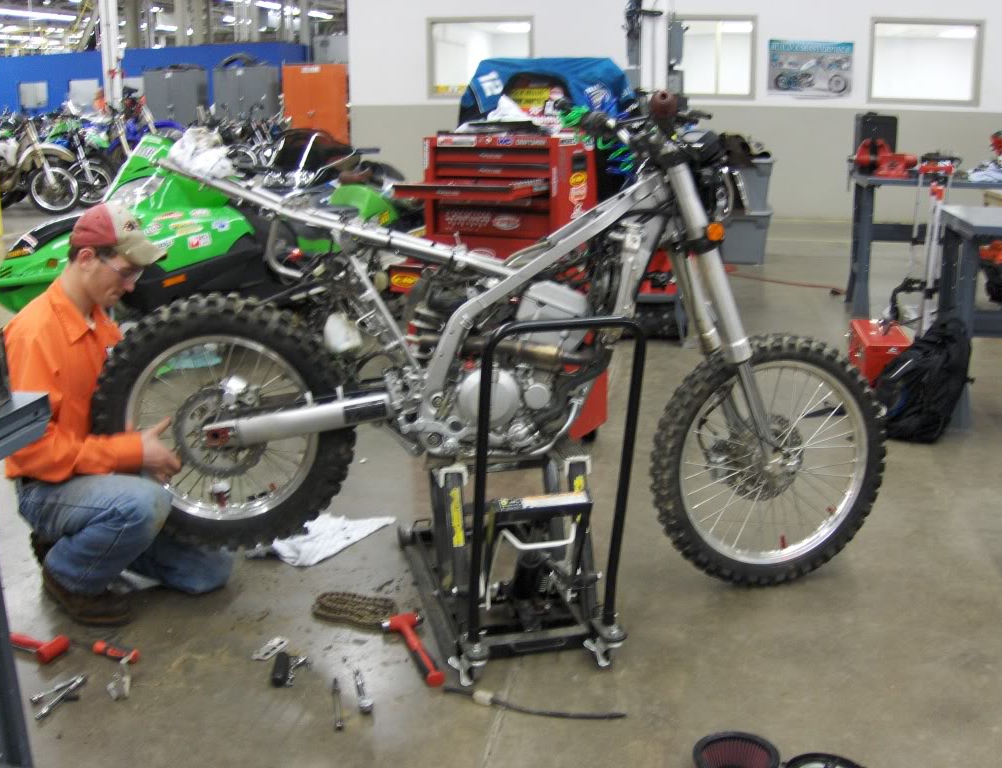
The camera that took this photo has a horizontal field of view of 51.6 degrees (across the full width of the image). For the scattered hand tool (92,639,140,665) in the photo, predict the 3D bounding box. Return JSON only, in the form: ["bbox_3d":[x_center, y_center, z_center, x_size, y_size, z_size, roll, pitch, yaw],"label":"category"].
[{"bbox_3d":[-0.918,0.637,2.465,0.124,0.034,0.036,6,16,20],"label":"scattered hand tool"}]

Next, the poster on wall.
[{"bbox_3d":[3.268,-3.315,10.914,0.930,0.620,0.015,0,15,0],"label":"poster on wall"}]

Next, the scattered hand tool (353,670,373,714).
[{"bbox_3d":[-0.311,0.682,2.303,0.034,0.030,0.157,-4,16,-15],"label":"scattered hand tool"}]

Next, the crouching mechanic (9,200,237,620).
[{"bbox_3d":[-0.960,0.069,2.659,0.600,1.070,0.500,3,15,12],"label":"crouching mechanic"}]

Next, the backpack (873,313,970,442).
[{"bbox_3d":[1.710,-0.042,4.213,0.260,0.470,0.310,9,15,-19],"label":"backpack"}]

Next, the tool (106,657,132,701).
[{"bbox_3d":[-0.878,0.680,2.393,0.075,0.028,0.150,-4,16,-14],"label":"tool"}]

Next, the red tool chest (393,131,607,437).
[{"bbox_3d":[-0.007,-0.309,3.820,0.620,1.200,0.540,8,17,29],"label":"red tool chest"}]

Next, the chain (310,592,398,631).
[{"bbox_3d":[-0.388,0.587,2.715,0.220,0.040,0.150,4,15,14],"label":"chain"}]

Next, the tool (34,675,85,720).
[{"bbox_3d":[-0.985,0.690,2.298,0.074,0.018,0.166,5,16,19],"label":"tool"}]

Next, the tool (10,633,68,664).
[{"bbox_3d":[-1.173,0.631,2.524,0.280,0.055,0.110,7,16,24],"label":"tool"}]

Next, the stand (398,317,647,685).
[{"bbox_3d":[0.005,0.184,2.637,0.420,0.820,0.800,-4,15,-14],"label":"stand"}]

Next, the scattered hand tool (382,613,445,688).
[{"bbox_3d":[-0.203,0.628,2.482,0.106,0.042,0.328,-5,16,-19],"label":"scattered hand tool"}]

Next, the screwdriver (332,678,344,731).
[{"bbox_3d":[-0.358,0.699,2.268,0.018,0.016,0.200,-3,15,-11],"label":"screwdriver"}]

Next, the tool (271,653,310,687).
[{"bbox_3d":[-0.497,0.668,2.420,0.095,0.036,0.125,-3,15,-10],"label":"tool"}]

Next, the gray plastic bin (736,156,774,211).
[{"bbox_3d":[1.770,-1.530,7.790,0.420,0.400,0.580,0,16,0],"label":"gray plastic bin"}]

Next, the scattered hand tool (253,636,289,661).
[{"bbox_3d":[-0.552,0.640,2.496,0.040,0.012,0.101,7,17,25],"label":"scattered hand tool"}]

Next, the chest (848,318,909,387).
[{"bbox_3d":[1.640,-0.064,4.522,0.185,0.322,0.530,2,15,9],"label":"chest"}]

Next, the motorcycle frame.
[{"bbox_3d":[-0.070,-0.201,2.622,1.460,0.770,0.310,-1,15,-5],"label":"motorcycle frame"}]

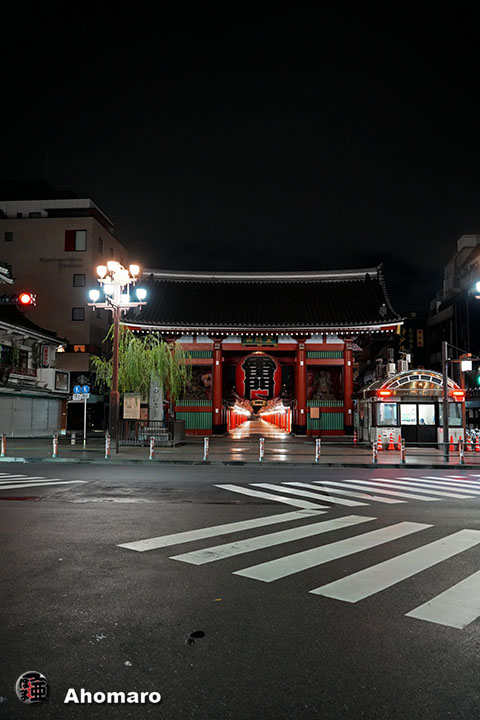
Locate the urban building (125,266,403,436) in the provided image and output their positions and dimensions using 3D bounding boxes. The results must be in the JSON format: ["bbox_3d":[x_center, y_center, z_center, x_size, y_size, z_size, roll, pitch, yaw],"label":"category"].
[{"bbox_3d":[1.462,-0.840,40.777,17.400,11.870,10.800,0,-6,2],"label":"urban building"}]

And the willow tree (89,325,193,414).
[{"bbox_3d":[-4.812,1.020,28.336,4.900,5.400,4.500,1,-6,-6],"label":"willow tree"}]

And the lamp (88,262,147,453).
[{"bbox_3d":[-4.799,-0.158,22.724,2.400,7.490,2.400,-1,-6,6],"label":"lamp"}]

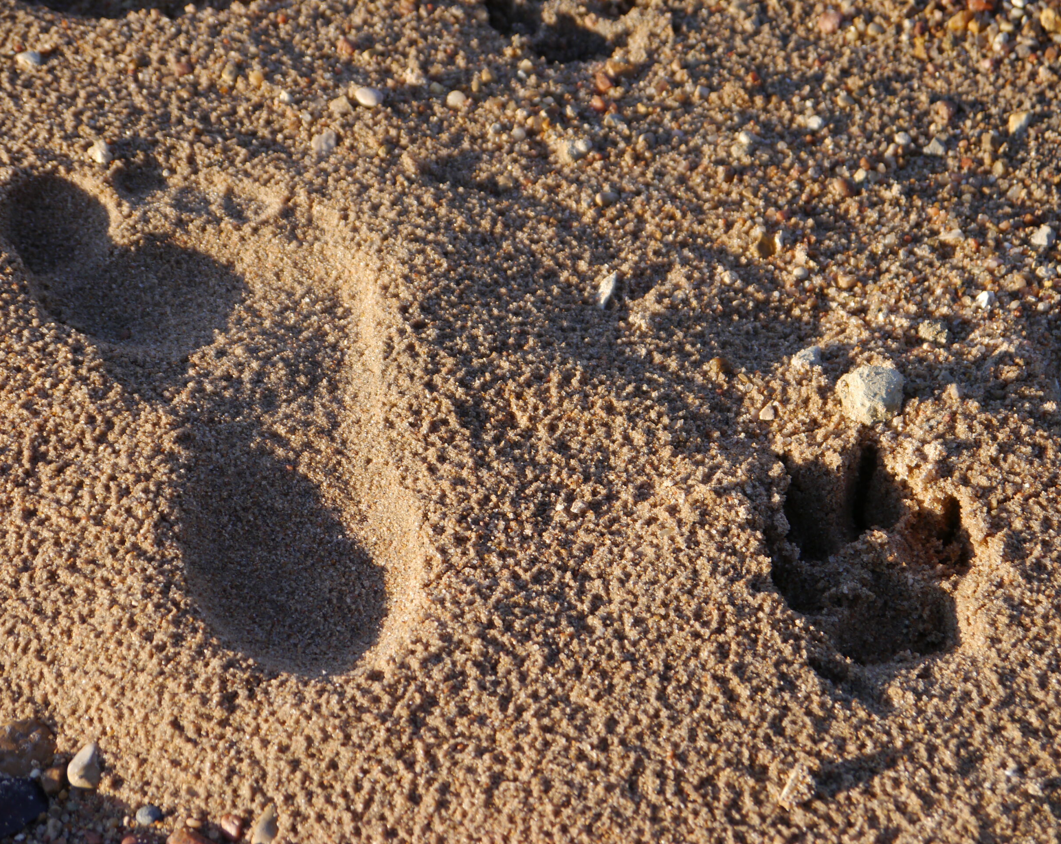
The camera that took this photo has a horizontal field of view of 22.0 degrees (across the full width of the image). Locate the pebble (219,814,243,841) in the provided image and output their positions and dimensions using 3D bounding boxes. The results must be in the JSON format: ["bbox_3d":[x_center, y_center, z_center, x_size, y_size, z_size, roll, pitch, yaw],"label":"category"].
[{"bbox_3d":[-0.082,0.112,0.753,0.007,0.006,0.008,0,43,0],"label":"pebble"}]

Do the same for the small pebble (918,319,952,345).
[{"bbox_3d":[0.144,-0.032,0.974,0.012,0.008,0.010,0,51,0],"label":"small pebble"}]

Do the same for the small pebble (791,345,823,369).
[{"bbox_3d":[0.091,-0.021,0.896,0.010,0.007,0.008,-14,45,-14],"label":"small pebble"}]

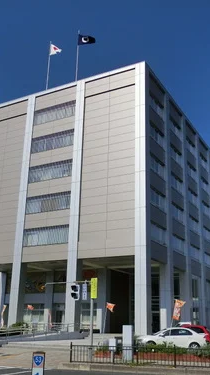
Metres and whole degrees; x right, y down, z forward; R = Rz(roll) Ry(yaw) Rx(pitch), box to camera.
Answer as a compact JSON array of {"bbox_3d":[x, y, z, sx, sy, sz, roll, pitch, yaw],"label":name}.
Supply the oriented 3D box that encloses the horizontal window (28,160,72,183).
[{"bbox_3d":[-6.136,-1.773,47.139,5.912,1.982,0.250,-9,-21,27],"label":"horizontal window"}]

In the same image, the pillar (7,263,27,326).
[{"bbox_3d":[-9.202,11.585,44.467,1.080,6.868,0.991,-9,-21,27],"label":"pillar"}]

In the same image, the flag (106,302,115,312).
[{"bbox_3d":[0.381,7.897,27.500,0.600,0.600,0.200,-1,-18,6],"label":"flag"}]

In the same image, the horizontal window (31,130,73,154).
[{"bbox_3d":[-5.988,-5.134,48.071,5.949,1.971,0.180,-9,-21,27],"label":"horizontal window"}]

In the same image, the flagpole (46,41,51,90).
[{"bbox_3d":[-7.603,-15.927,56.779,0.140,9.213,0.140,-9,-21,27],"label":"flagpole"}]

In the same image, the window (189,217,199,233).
[{"bbox_3d":[11.165,4.712,53.684,0.250,1.770,4.531,-9,-21,27],"label":"window"}]

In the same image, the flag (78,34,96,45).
[{"bbox_3d":[-2.343,-19.001,53.926,2.150,1.571,0.300,3,-19,-3],"label":"flag"}]

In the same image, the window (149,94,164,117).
[{"bbox_3d":[5.762,-9.021,47.103,0.180,1.935,4.672,-9,-21,27],"label":"window"}]

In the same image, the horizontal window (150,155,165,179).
[{"bbox_3d":[5.601,-2.147,46.188,0.160,1.920,4.600,-9,-21,27],"label":"horizontal window"}]

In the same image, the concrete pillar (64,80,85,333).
[{"bbox_3d":[-2.870,0.976,46.451,1.140,28.460,1.200,-9,-21,27],"label":"concrete pillar"}]

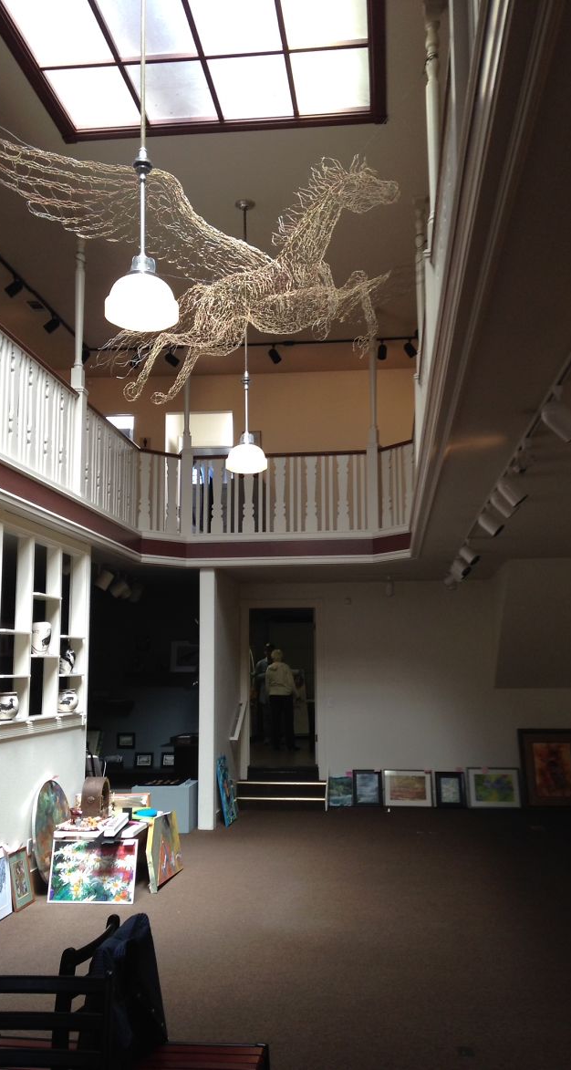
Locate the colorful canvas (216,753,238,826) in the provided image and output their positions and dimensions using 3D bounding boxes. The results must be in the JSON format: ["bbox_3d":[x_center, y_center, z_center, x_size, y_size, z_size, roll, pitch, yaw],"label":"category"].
[{"bbox_3d":[-0.660,2.833,11.308,0.035,0.713,0.626,-9,-8,3],"label":"colorful canvas"}]

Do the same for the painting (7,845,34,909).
[{"bbox_3d":[-1.897,2.463,7.304,0.020,0.388,0.365,-12,-9,5],"label":"painting"}]

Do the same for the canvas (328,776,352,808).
[{"bbox_3d":[0.719,3.308,13.158,0.320,0.390,0.025,-1,-21,6],"label":"canvas"}]

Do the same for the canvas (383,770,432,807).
[{"bbox_3d":[1.553,3.217,12.940,0.600,0.460,0.030,-1,-19,6],"label":"canvas"}]

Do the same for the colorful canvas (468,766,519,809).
[{"bbox_3d":[2.560,3.107,12.513,0.623,0.487,0.025,-1,-22,5],"label":"colorful canvas"}]

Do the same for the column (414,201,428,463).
[{"bbox_3d":[1.109,-1.585,8.396,0.110,2.507,0.110,-1,-8,6],"label":"column"}]

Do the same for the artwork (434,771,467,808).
[{"bbox_3d":[2.094,3.225,12.883,0.360,0.445,0.030,-1,-19,6],"label":"artwork"}]

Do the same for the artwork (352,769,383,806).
[{"bbox_3d":[1.044,3.230,12.992,0.370,0.460,0.030,-1,-19,6],"label":"artwork"}]

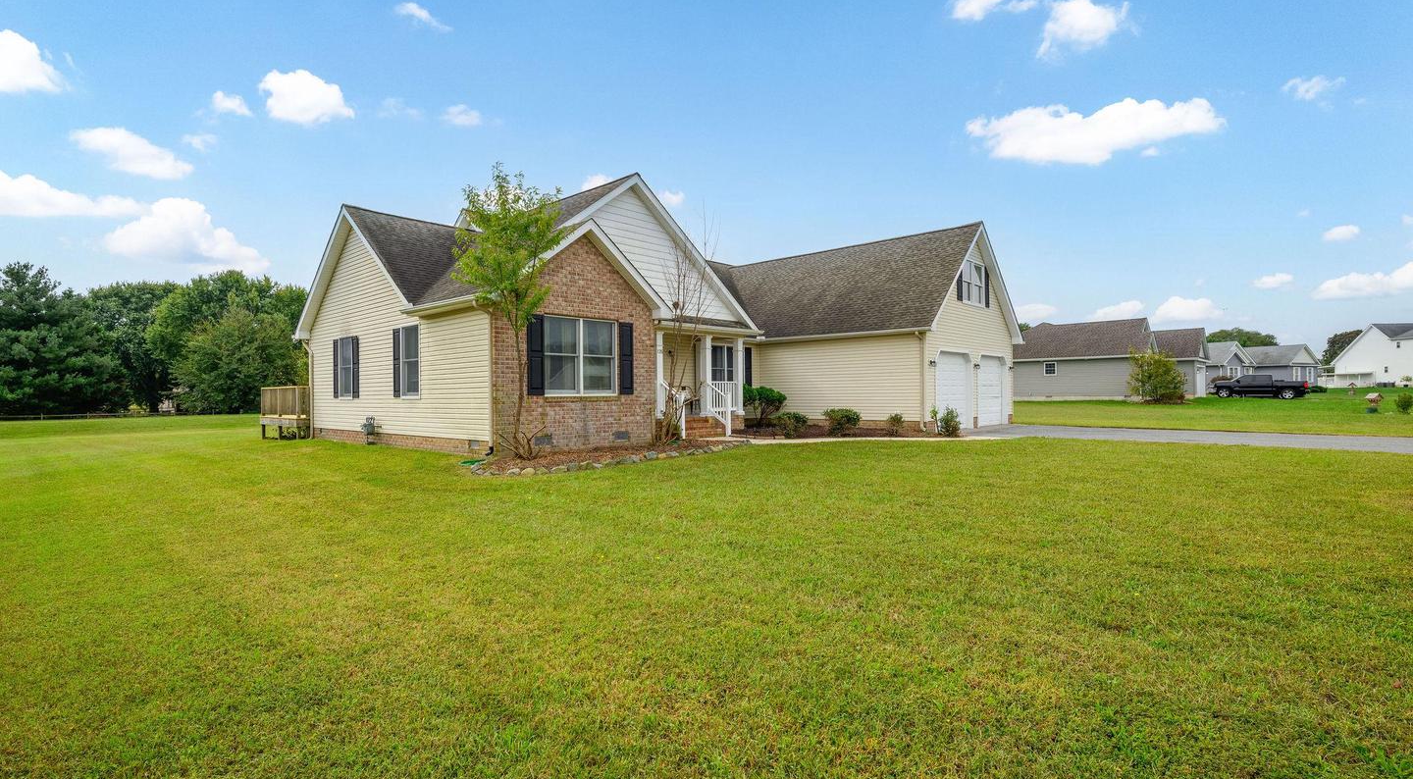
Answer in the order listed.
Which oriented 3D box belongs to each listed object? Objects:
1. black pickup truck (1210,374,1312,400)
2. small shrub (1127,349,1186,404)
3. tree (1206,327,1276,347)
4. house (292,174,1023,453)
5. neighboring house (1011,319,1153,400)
[{"bbox_3d":[42.567,-0.183,51.437,5.870,1.890,2.030,-1,-1,42],"label":"black pickup truck"},{"bbox_3d":[28.590,-1.010,42.300,3.000,3.420,3.000,-1,-1,42],"label":"small shrub"},{"bbox_3d":[90.396,-5.300,113.000,10.500,11.200,10.500,-1,-1,42],"label":"tree"},{"bbox_3d":[-0.352,-2.000,21.736,14.350,6.630,19.350,-1,-1,42],"label":"house"},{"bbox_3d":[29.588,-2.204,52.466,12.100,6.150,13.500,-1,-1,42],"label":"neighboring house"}]

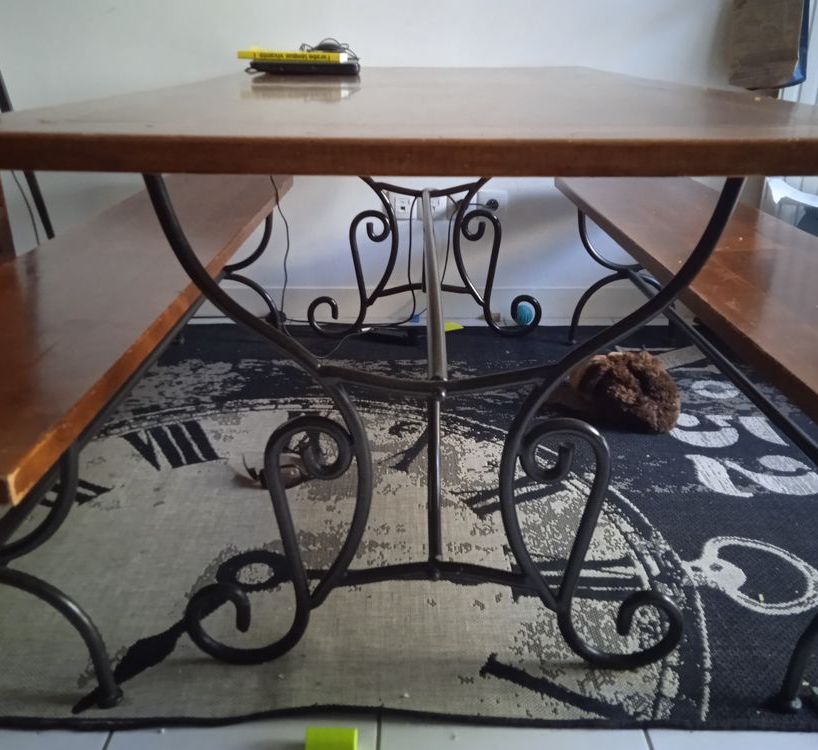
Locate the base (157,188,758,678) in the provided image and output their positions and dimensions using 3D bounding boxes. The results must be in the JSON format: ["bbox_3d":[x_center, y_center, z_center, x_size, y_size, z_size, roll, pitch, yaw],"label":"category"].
[{"bbox_3d":[0.044,-0.181,1.646,0.688,0.716,1.395,0,22,0],"label":"base"}]

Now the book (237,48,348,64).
[{"bbox_3d":[-0.269,-0.751,1.907,0.234,0.018,0.170,2,22,0],"label":"book"}]

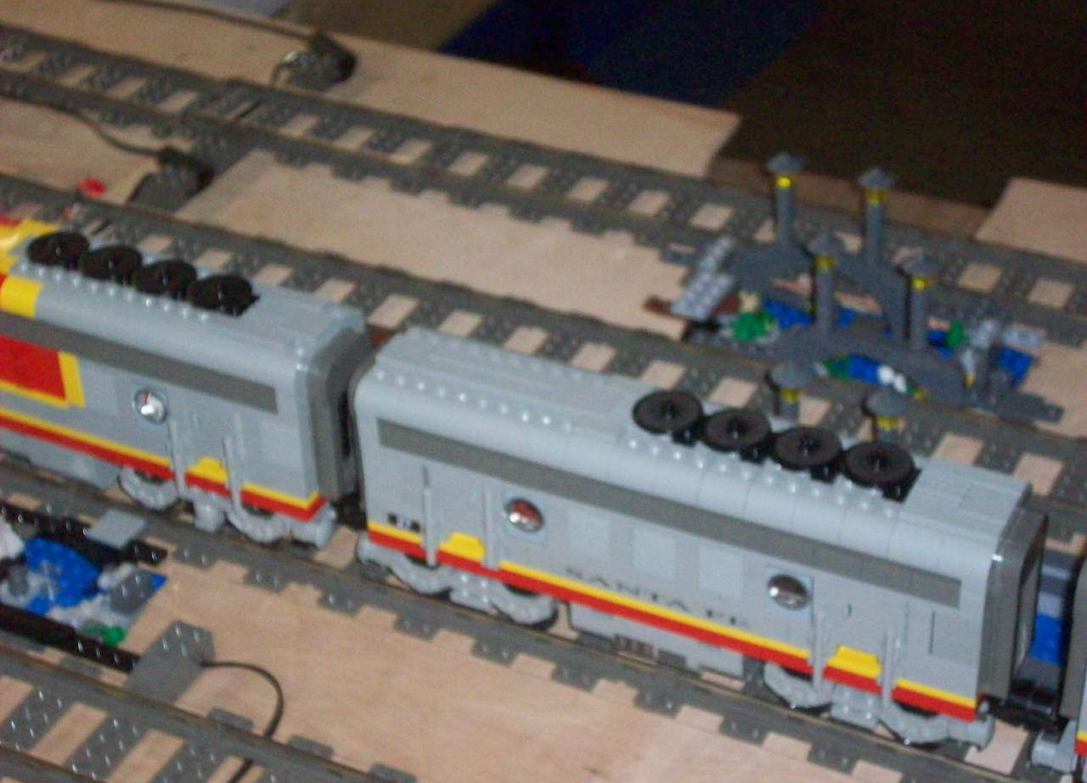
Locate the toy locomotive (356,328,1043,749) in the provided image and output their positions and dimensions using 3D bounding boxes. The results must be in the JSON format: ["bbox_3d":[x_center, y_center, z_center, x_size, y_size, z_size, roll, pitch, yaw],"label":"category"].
[{"bbox_3d":[0.051,0.048,0.823,0.241,0.104,0.052,15,41,22],"label":"toy locomotive"}]

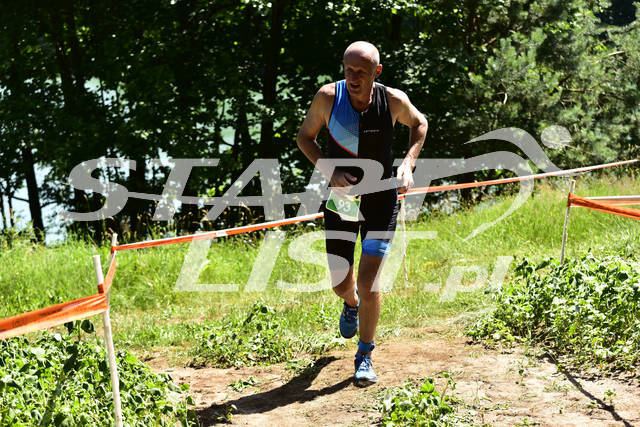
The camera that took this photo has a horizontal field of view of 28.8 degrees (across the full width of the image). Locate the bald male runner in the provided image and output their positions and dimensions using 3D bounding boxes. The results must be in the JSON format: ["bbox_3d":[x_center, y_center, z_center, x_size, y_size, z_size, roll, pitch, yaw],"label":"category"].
[{"bbox_3d":[0.210,-0.010,6.250,0.650,1.700,0.820,1,4,10],"label":"bald male runner"}]

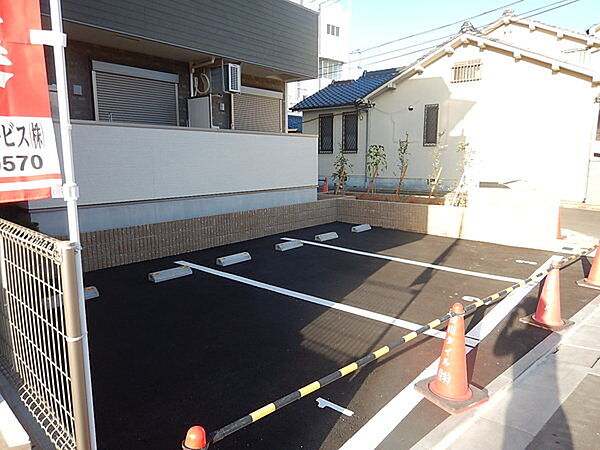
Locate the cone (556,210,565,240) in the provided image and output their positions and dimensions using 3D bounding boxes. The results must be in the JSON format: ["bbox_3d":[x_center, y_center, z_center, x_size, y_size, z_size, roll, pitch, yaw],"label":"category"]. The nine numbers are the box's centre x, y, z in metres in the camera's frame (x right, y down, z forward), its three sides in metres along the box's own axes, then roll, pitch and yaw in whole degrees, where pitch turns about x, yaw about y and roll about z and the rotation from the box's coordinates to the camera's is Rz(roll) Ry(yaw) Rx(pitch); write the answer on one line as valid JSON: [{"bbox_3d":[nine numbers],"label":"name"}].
[{"bbox_3d":[5.709,-0.055,9.205,0.392,0.690,0.392,-5,11,-30],"label":"cone"}]

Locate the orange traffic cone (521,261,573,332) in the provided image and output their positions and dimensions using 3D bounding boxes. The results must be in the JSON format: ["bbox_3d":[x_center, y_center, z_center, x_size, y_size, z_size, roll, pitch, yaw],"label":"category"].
[{"bbox_3d":[2.670,0.709,4.419,0.392,0.690,0.392,-5,11,-32],"label":"orange traffic cone"}]

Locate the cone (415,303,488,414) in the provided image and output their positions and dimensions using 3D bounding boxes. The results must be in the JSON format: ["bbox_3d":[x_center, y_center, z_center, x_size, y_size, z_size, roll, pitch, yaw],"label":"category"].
[{"bbox_3d":[1.118,0.900,3.013,0.392,0.690,0.392,-5,11,-30],"label":"cone"}]

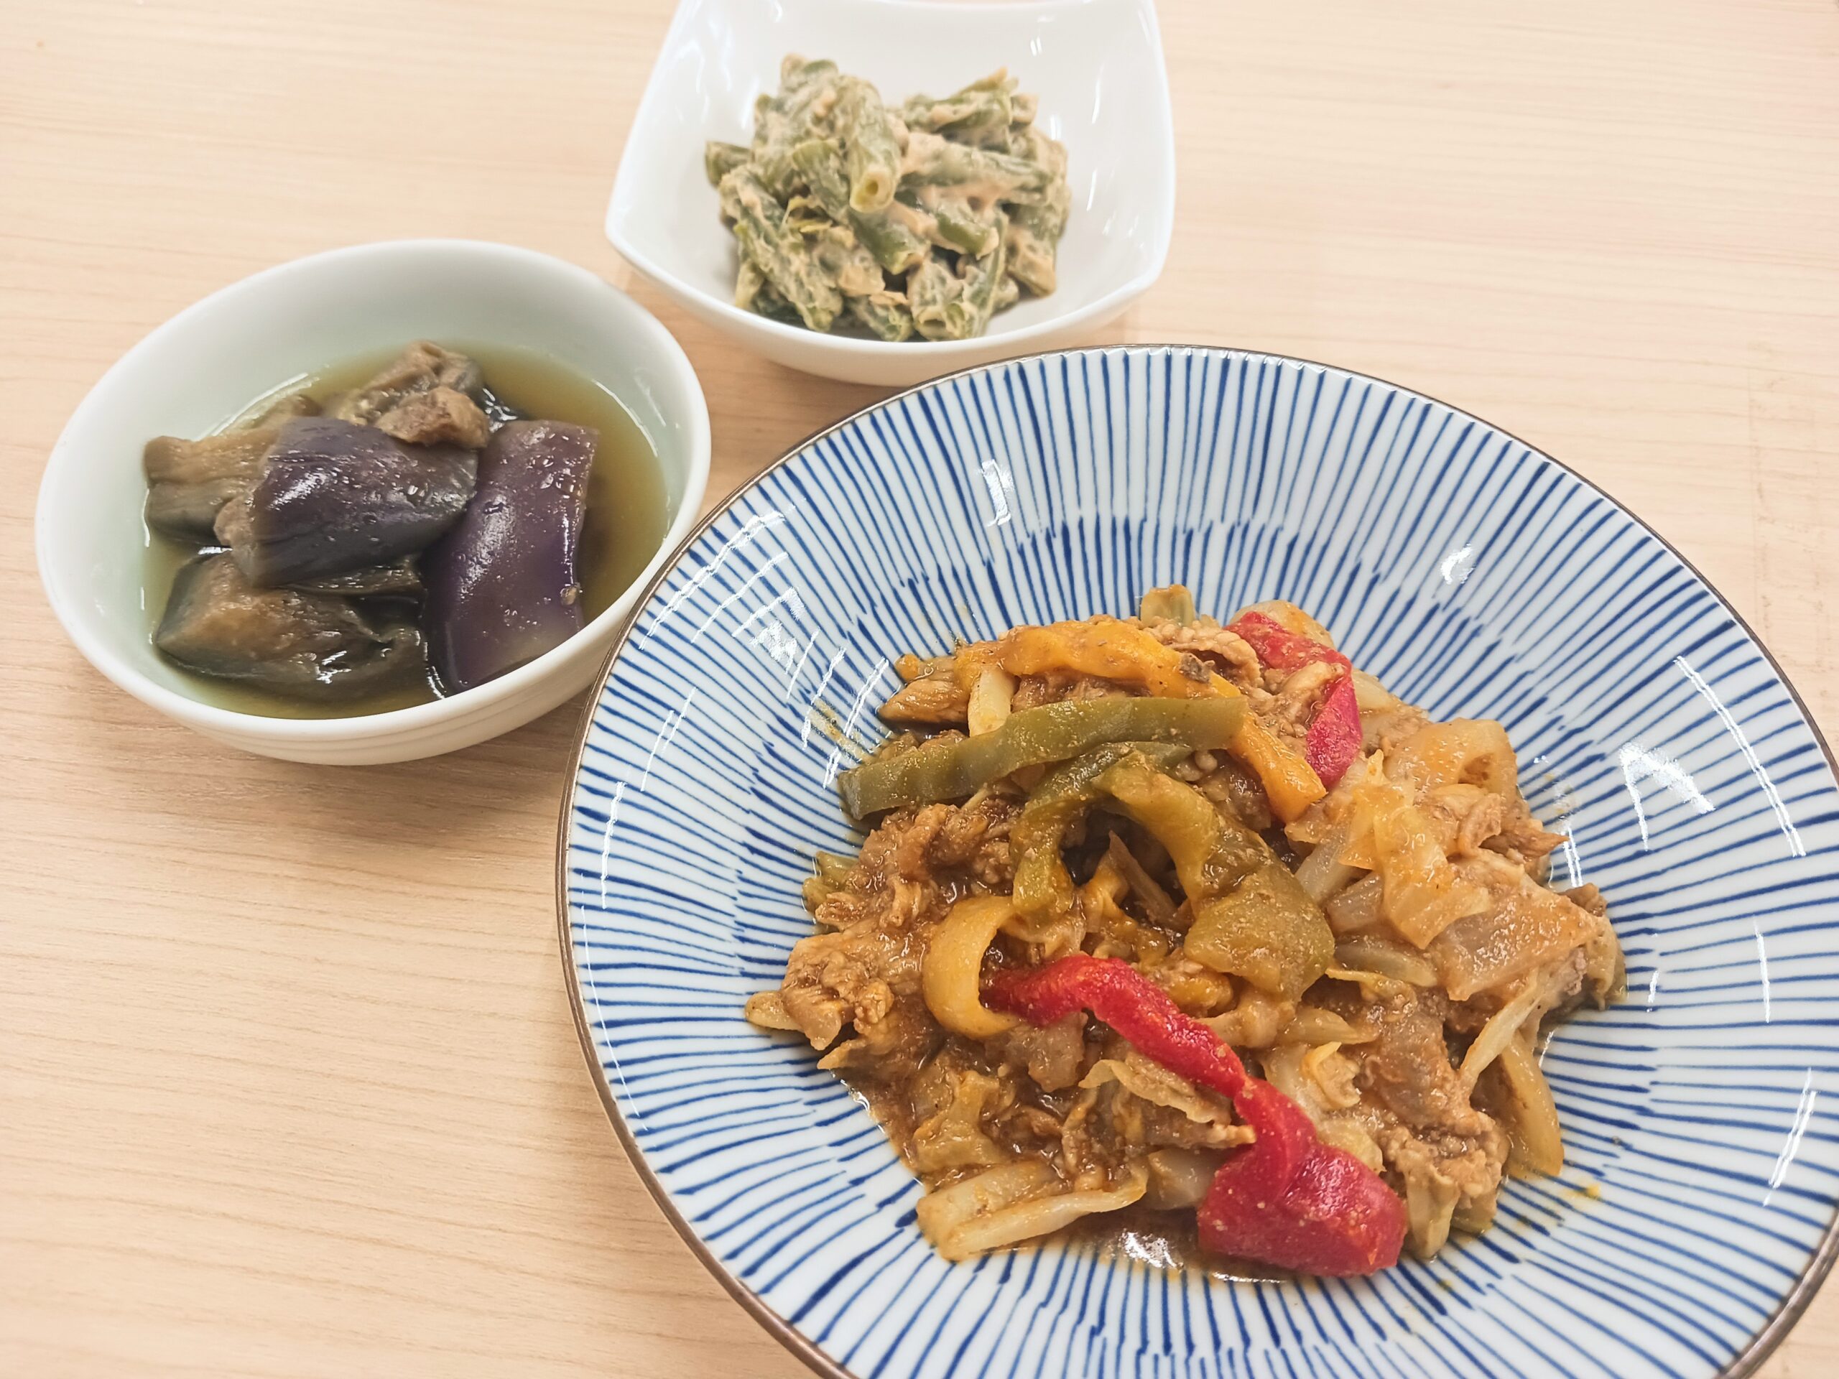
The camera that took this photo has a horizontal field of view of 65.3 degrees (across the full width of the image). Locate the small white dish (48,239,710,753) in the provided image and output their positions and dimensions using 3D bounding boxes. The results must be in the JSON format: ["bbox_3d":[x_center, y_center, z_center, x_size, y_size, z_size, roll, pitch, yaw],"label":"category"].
[{"bbox_3d":[-0.107,-0.032,0.303,0.128,0.047,0.128,2,57,0],"label":"small white dish"}]

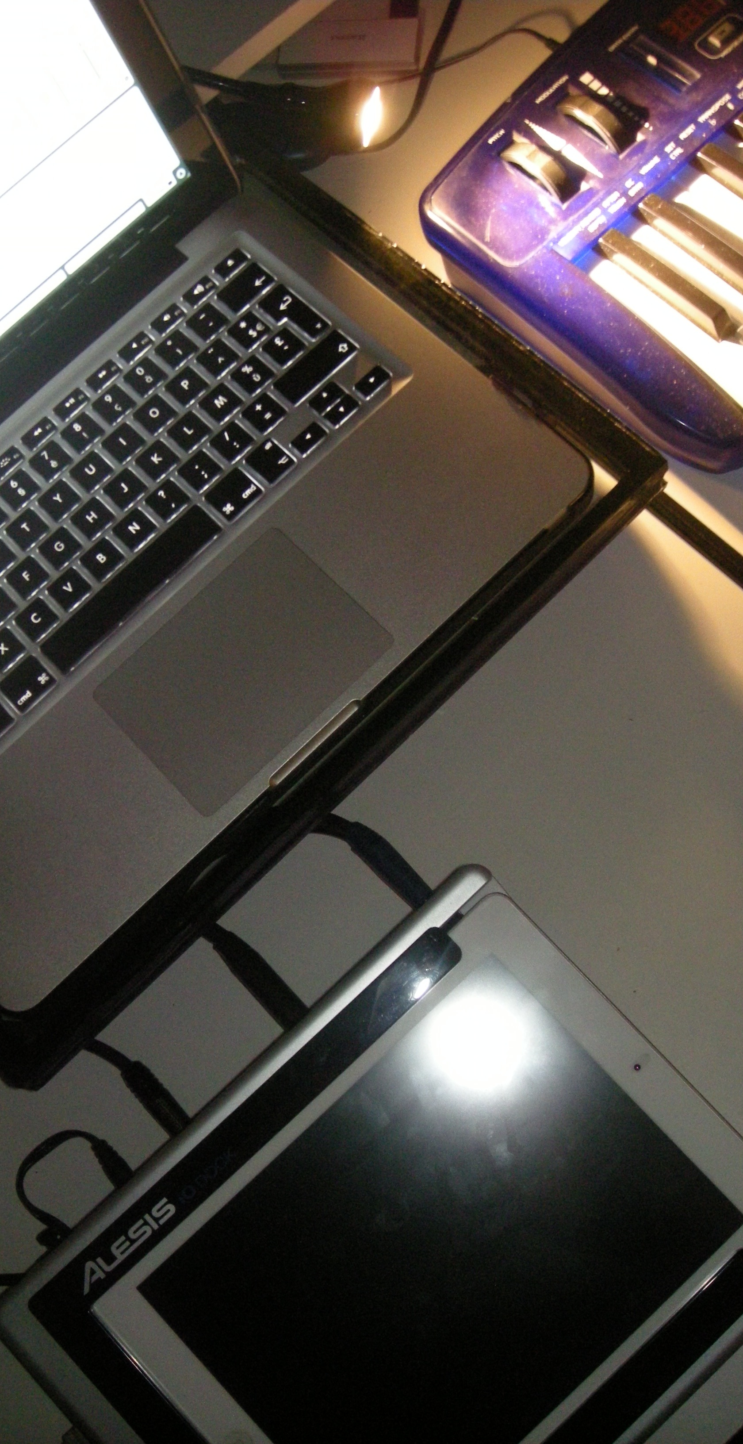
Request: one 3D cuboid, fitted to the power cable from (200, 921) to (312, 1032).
[{"bbox_3d":[-0.051,0.106,0.628,0.016,0.018,0.064,-43,71,-5],"label":"power cable"}]

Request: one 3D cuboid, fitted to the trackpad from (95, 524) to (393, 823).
[{"bbox_3d":[-0.053,-0.022,0.605,0.105,0.005,0.077,-43,71,-5],"label":"trackpad"}]

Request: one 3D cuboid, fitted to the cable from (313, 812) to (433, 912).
[{"bbox_3d":[0.002,0.059,0.635,0.061,0.018,0.018,36,82,18],"label":"cable"}]

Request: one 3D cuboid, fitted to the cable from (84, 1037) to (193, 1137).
[{"bbox_3d":[-0.100,0.153,0.624,0.062,0.017,0.015,37,82,18],"label":"cable"}]

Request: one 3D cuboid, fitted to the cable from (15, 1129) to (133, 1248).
[{"bbox_3d":[-0.131,0.196,0.625,0.040,0.028,0.056,39,83,18],"label":"cable"}]

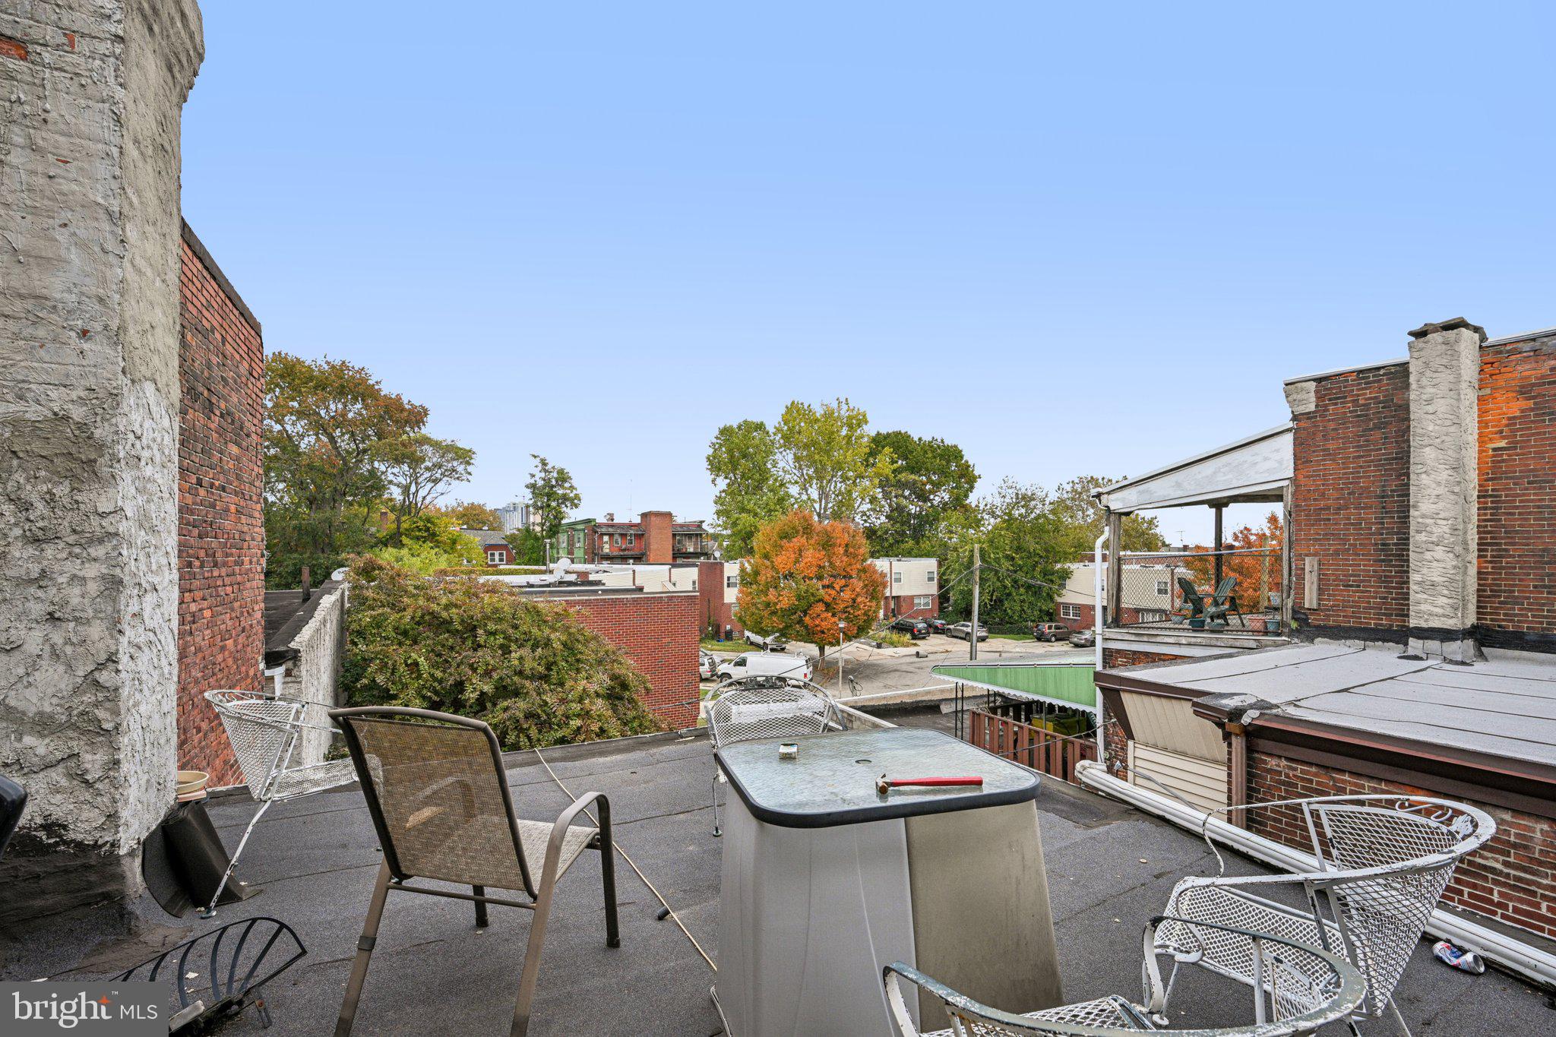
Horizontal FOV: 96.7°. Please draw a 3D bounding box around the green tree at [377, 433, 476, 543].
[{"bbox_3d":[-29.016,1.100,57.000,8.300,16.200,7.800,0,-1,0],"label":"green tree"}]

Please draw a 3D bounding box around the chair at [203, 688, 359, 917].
[{"bbox_3d":[-1.990,1.105,2.920,0.630,0.800,0.600,1,-3,-24],"label":"chair"}]

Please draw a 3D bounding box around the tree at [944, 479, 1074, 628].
[{"bbox_3d":[22.992,3.450,69.000,12.800,14.500,12.000,0,-1,0],"label":"tree"}]

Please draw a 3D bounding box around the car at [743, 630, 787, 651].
[{"bbox_3d":[-1.030,9.700,55.800,1.870,1.600,4.850,1,-3,-25],"label":"car"}]

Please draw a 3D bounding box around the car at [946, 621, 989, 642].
[{"bbox_3d":[17.282,10.425,63.000,1.860,1.650,4.550,1,-2,-39],"label":"car"}]

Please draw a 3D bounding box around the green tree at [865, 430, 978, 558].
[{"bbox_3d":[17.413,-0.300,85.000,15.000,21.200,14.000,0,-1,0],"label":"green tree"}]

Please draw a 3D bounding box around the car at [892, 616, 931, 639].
[{"bbox_3d":[11.900,9.840,63.000,1.950,1.740,4.900,1,-2,-17],"label":"car"}]

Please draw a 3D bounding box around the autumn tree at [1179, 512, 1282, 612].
[{"bbox_3d":[33.300,4.600,50.000,9.300,10.400,9.300,0,-2,0],"label":"autumn tree"}]

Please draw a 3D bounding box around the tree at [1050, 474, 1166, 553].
[{"bbox_3d":[42.500,2.800,90.000,15.000,16.500,14.000,0,-2,0],"label":"tree"}]

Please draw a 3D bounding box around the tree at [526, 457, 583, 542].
[{"bbox_3d":[-26.600,1.600,82.000,7.000,18.000,7.000,0,-2,0],"label":"tree"}]

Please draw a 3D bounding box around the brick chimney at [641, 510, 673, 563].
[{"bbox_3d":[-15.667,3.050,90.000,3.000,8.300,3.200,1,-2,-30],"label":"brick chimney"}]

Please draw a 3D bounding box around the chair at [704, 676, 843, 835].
[{"bbox_3d":[-0.016,1.220,3.750,0.710,0.720,0.660,0,-1,-6],"label":"chair"}]

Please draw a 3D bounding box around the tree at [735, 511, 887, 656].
[{"bbox_3d":[2.370,4.900,50.000,10.600,10.900,10.300,0,-2,0],"label":"tree"}]

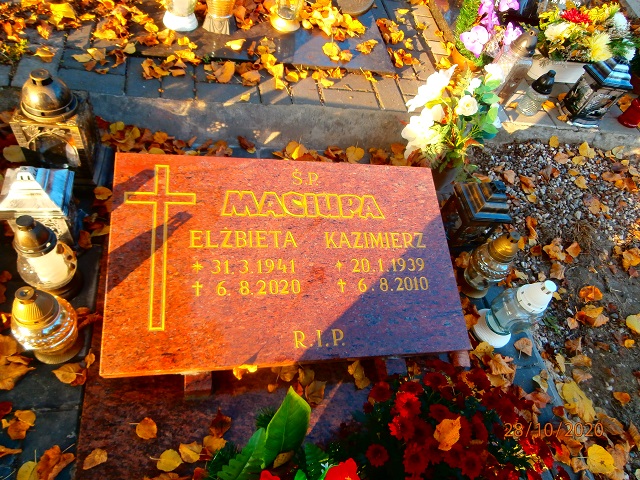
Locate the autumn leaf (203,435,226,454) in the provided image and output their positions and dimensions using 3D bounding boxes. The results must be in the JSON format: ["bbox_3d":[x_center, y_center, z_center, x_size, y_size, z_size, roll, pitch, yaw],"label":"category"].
[{"bbox_3d":[-0.199,0.385,0.835,0.043,0.012,0.025,10,52,-10],"label":"autumn leaf"}]

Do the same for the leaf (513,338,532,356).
[{"bbox_3d":[0.544,0.279,1.183,0.052,0.013,0.046,26,51,4],"label":"leaf"}]

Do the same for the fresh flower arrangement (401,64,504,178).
[{"bbox_3d":[0.384,-0.337,1.294,0.240,0.300,0.210,-1,55,-15],"label":"fresh flower arrangement"}]

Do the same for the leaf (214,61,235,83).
[{"bbox_3d":[-0.304,-0.536,1.412,0.052,0.015,0.076,26,77,-8],"label":"leaf"}]

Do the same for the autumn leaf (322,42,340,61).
[{"bbox_3d":[0.047,-0.678,1.595,0.066,0.016,0.094,-6,56,-21],"label":"autumn leaf"}]

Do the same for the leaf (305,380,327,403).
[{"bbox_3d":[-0.010,0.331,0.964,0.043,0.018,0.049,14,58,-1],"label":"leaf"}]

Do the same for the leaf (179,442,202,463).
[{"bbox_3d":[-0.250,0.411,0.858,0.045,0.012,0.032,22,53,2],"label":"leaf"}]

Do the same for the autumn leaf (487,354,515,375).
[{"bbox_3d":[0.455,0.314,1.119,0.062,0.020,0.050,30,63,15],"label":"autumn leaf"}]

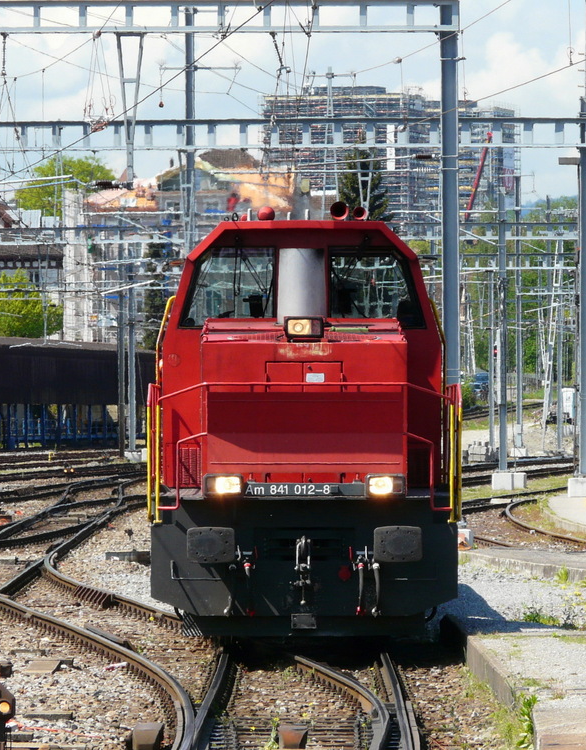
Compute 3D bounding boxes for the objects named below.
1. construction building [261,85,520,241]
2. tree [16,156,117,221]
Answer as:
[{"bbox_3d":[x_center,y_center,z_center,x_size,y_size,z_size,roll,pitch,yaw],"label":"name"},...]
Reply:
[{"bbox_3d":[21.597,-46.849,1395.000,51.000,35.500,30.000,0,0,14],"label":"construction building"},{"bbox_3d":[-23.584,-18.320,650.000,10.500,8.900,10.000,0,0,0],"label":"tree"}]

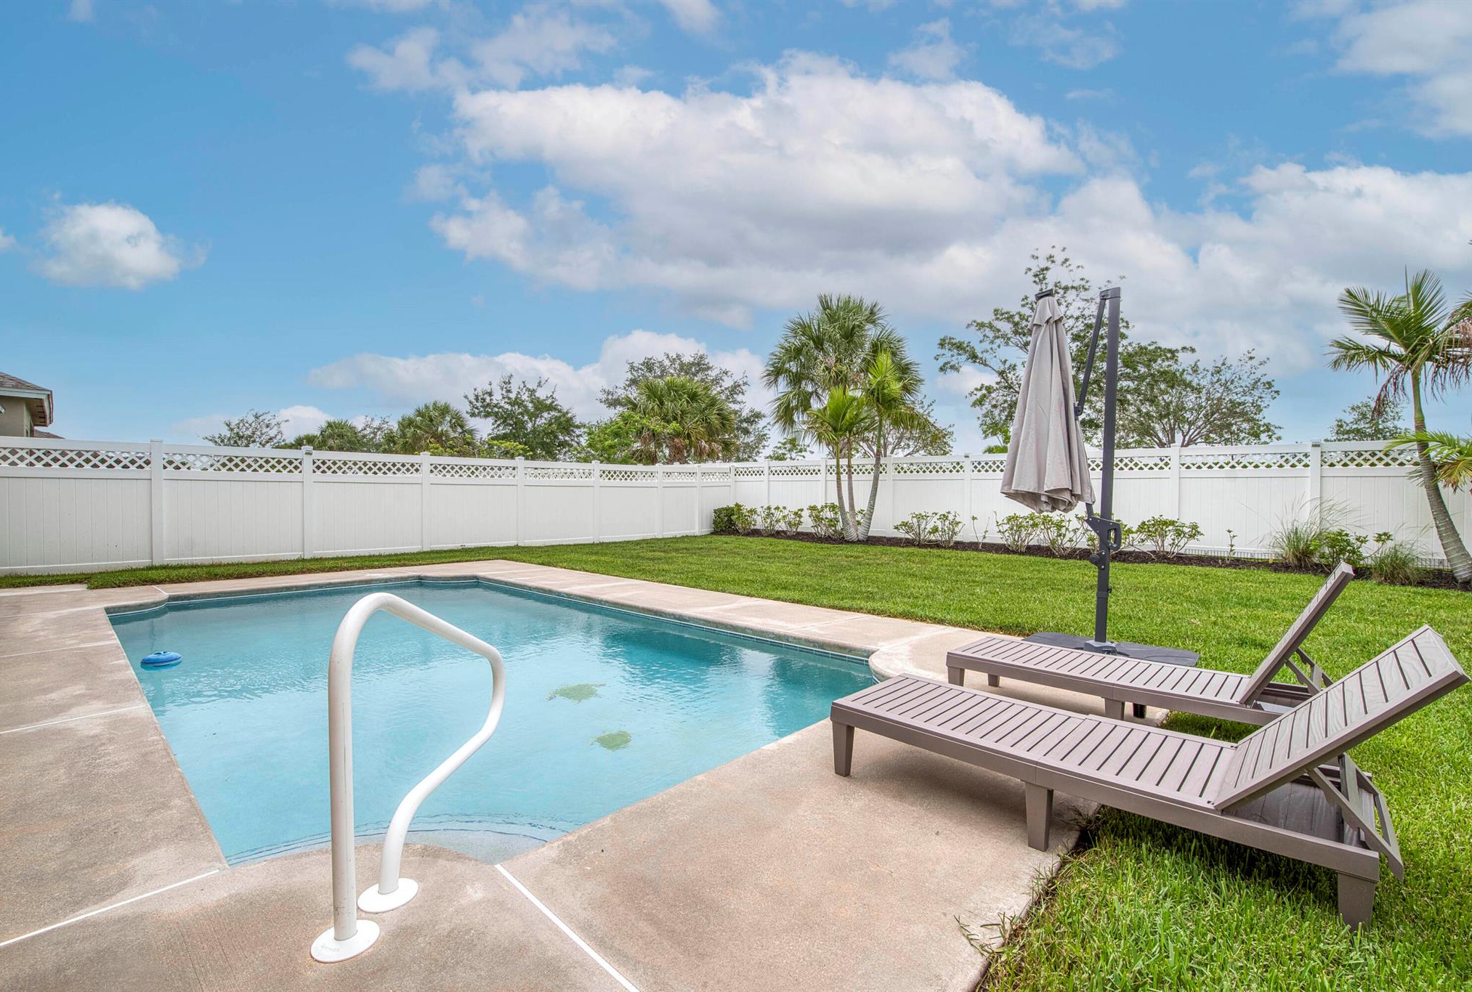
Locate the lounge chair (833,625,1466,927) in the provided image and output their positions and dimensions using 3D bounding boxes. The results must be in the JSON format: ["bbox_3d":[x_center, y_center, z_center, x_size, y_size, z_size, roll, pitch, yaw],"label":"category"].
[{"bbox_3d":[1.193,0.739,2.104,1.654,0.749,0.571,0,0,43],"label":"lounge chair"}]

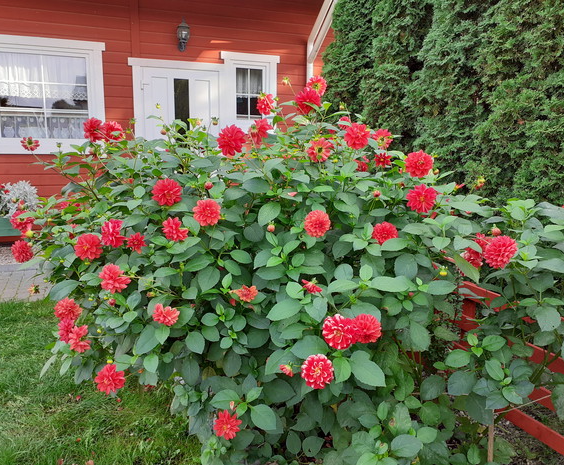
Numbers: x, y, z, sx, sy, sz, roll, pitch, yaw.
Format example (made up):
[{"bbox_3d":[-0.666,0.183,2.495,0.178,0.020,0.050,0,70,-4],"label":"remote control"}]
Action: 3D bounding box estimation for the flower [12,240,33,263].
[{"bbox_3d":[-1.116,0.082,2.080,0.095,0.095,0.070,4,7,20],"label":"flower"}]

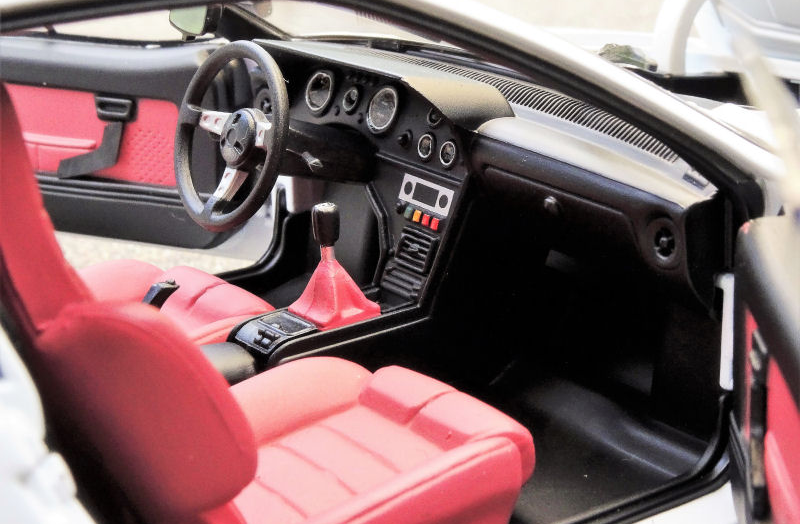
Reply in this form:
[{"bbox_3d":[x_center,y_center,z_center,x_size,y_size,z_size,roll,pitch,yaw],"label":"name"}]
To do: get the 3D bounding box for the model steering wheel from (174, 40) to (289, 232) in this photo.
[{"bbox_3d":[-0.016,-0.013,0.168,0.004,0.020,0.020,9,7,-36],"label":"model steering wheel"}]

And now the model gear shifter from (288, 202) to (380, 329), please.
[{"bbox_3d":[-0.007,0.000,0.152,0.006,0.011,0.007,-15,21,-28],"label":"model gear shifter"}]

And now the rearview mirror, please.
[{"bbox_3d":[-0.025,-0.030,0.195,0.007,0.005,0.004,12,24,40],"label":"rearview mirror"}]

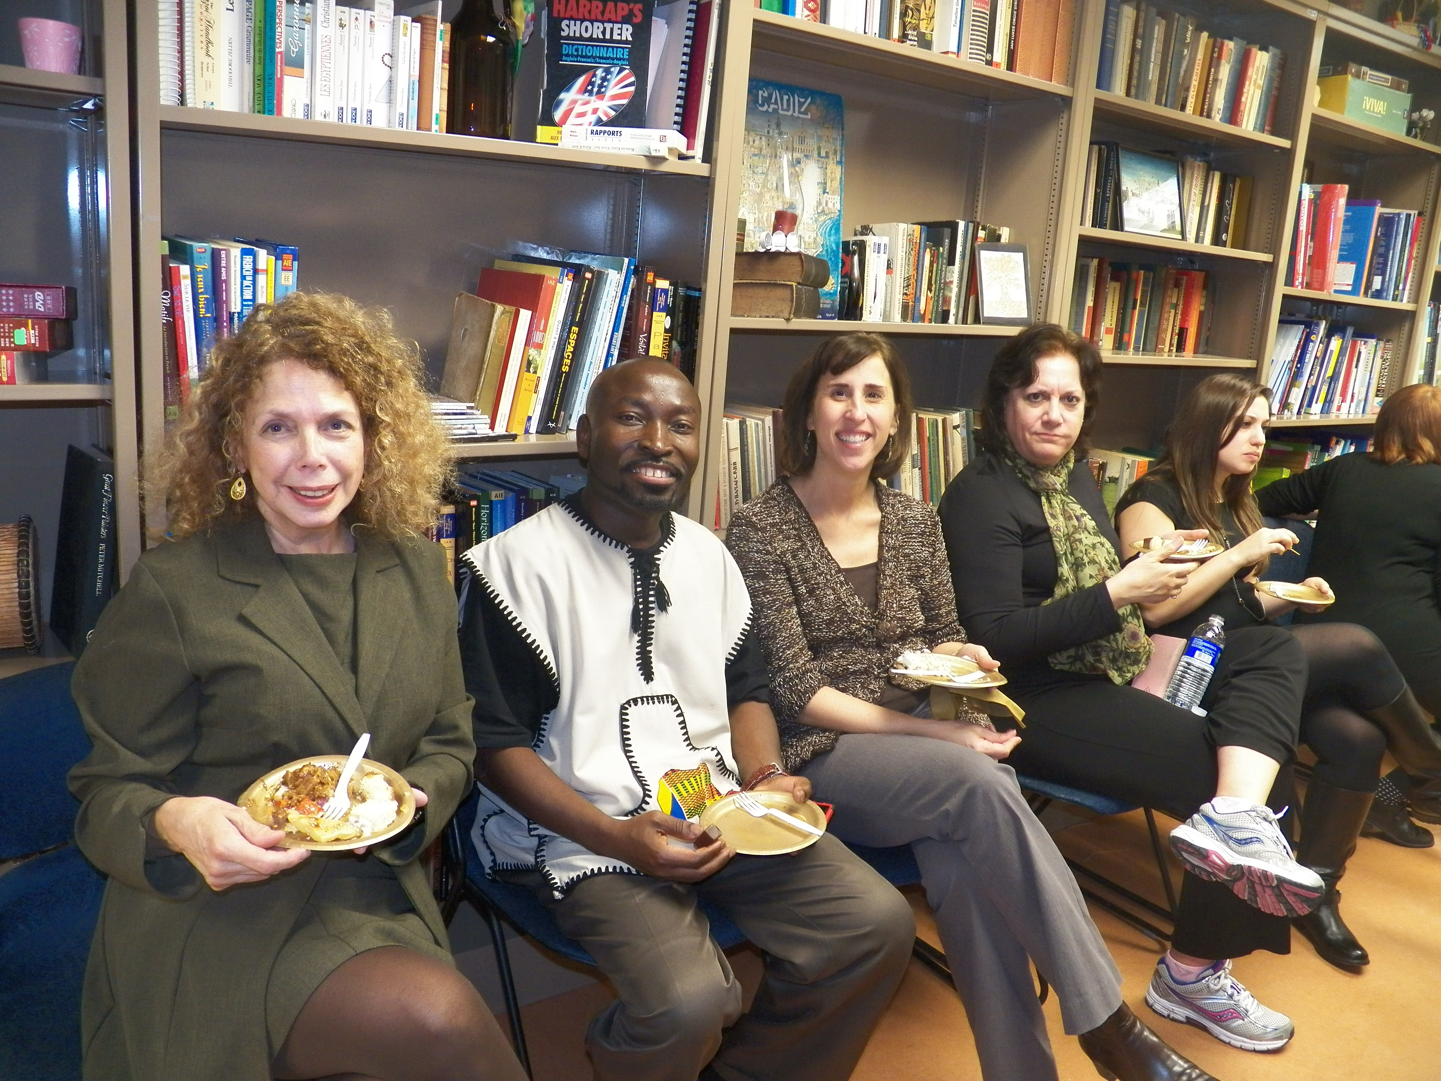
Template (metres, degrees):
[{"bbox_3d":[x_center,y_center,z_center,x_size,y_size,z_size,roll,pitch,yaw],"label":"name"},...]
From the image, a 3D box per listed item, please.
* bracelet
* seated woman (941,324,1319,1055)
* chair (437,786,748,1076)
[{"bbox_3d":[0.063,0.330,1.600,0.068,0.060,0.020,-18,50,-21],"label":"bracelet"},{"bbox_3d":[0.783,0.298,2.162,0.750,1.340,0.700,16,17,39],"label":"seated woman"},{"bbox_3d":[-0.148,0.557,1.899,0.490,0.820,0.530,-5,16,-34],"label":"chair"}]

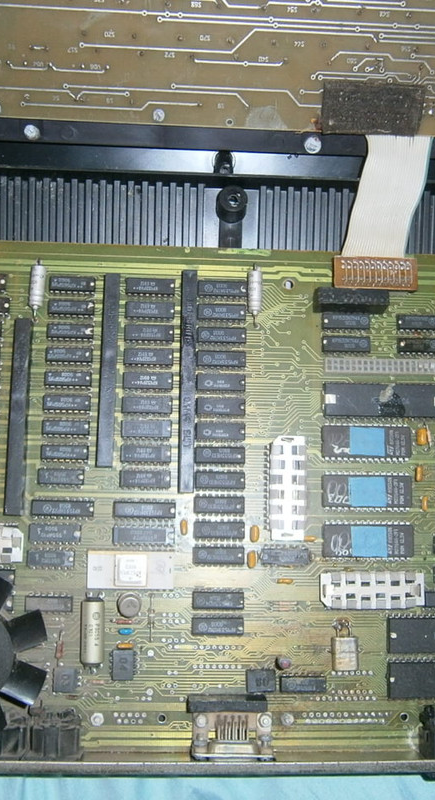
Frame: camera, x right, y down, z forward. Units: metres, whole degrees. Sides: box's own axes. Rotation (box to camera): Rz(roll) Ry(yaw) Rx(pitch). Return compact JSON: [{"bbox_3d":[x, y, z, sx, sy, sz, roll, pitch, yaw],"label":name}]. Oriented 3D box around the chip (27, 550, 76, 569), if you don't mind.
[{"bbox_3d":[-0.065,0.063,0.318,0.019,0.004,0.007,1,81,-3],"label":"chip"}]

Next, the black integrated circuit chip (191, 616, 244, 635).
[{"bbox_3d":[0.000,0.089,0.315,0.021,0.004,0.007,1,81,-3],"label":"black integrated circuit chip"}]

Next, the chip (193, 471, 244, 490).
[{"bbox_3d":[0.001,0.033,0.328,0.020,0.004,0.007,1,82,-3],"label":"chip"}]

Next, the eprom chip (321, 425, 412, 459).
[{"bbox_3d":[0.061,0.018,0.333,0.037,0.005,0.015,1,82,-3],"label":"eprom chip"}]

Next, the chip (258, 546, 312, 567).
[{"bbox_3d":[0.027,0.063,0.323,0.020,0.005,0.007,1,81,-3],"label":"chip"}]

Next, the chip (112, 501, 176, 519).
[{"bbox_3d":[-0.030,0.044,0.323,0.025,0.004,0.007,1,83,-3],"label":"chip"}]

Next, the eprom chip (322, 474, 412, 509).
[{"bbox_3d":[0.061,0.037,0.328,0.037,0.005,0.015,1,83,-3],"label":"eprom chip"}]

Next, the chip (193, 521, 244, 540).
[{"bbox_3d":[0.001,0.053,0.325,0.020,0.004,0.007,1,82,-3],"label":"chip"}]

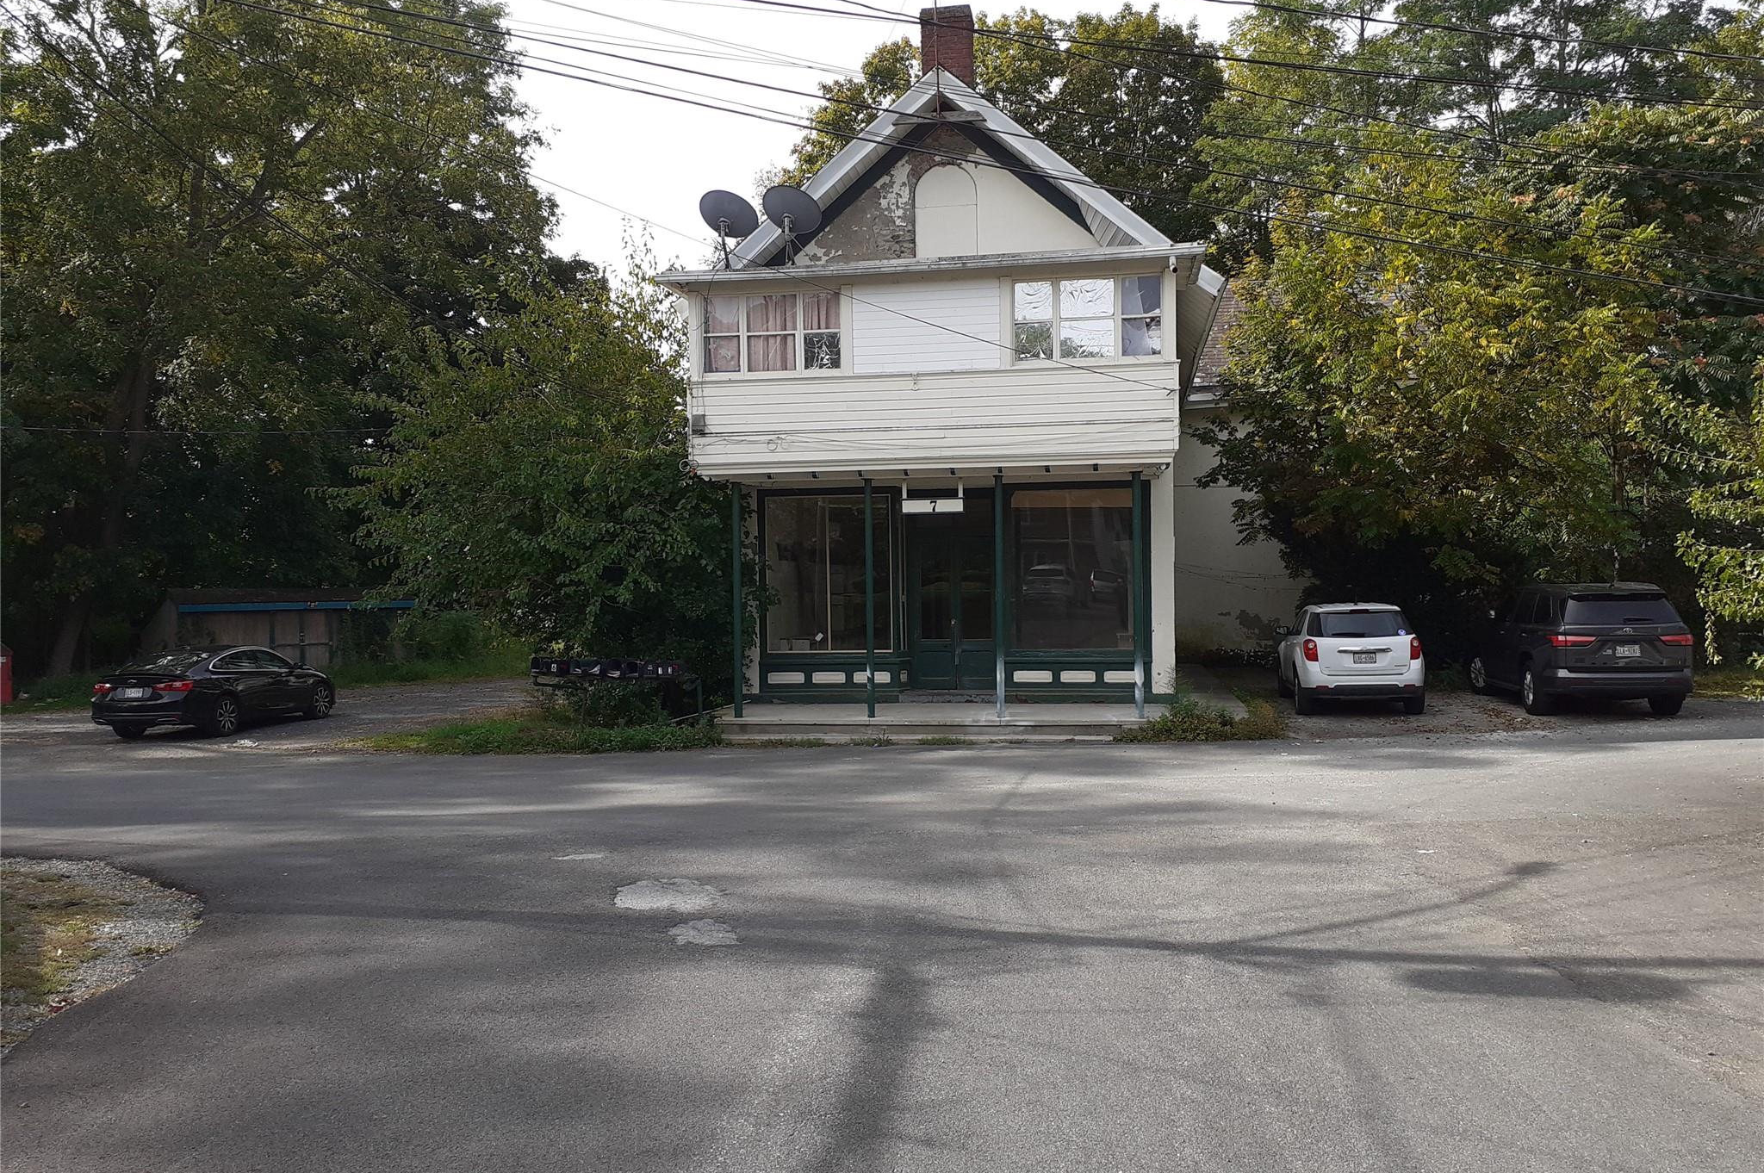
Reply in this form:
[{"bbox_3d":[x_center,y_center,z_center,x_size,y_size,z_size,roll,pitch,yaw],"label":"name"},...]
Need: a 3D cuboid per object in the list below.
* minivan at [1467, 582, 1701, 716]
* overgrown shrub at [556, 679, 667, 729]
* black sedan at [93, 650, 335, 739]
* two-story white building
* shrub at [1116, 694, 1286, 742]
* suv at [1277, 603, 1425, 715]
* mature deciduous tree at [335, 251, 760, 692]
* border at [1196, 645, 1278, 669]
[{"bbox_3d":[10.682,0.902,21.305,2.040,1.880,5.280,-1,0,11],"label":"minivan"},{"bbox_3d":[-4.038,1.836,20.809,1.600,0.740,1.200,-1,0,10],"label":"overgrown shrub"},{"bbox_3d":[-11.472,1.761,24.102,1.870,1.460,4.920,-1,0,8],"label":"black sedan"},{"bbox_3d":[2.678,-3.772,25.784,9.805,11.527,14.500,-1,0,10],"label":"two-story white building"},{"bbox_3d":[4.266,1.721,18.308,2.250,0.580,1.100,-1,0,10],"label":"shrub"},{"bbox_3d":[7.495,1.079,22.280,1.860,1.700,4.770,-1,0,11],"label":"suv"},{"bbox_3d":[-5.729,-1.585,23.492,6.800,7.800,6.200,-1,0,10],"label":"mature deciduous tree"},{"bbox_3d":[8.337,1.650,32.308,2.100,0.480,0.600,-1,0,10],"label":"border"}]

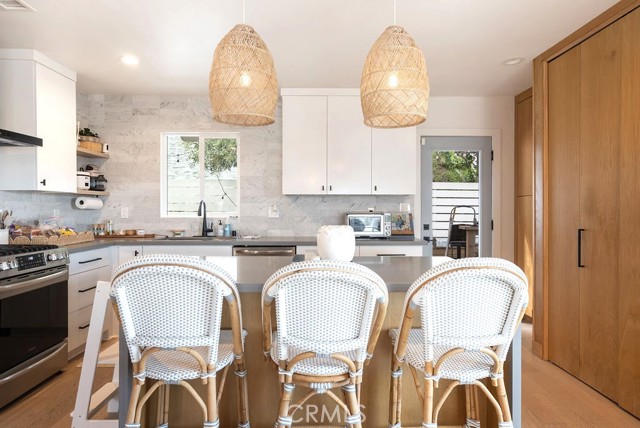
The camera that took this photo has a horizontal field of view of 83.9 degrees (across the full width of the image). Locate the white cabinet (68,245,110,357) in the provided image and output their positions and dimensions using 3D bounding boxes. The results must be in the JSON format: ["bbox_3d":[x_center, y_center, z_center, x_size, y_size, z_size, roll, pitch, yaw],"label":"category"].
[{"bbox_3d":[-2.240,0.683,3.031,0.600,0.770,0.580,0,1,-1],"label":"white cabinet"}]

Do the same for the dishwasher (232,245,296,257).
[{"bbox_3d":[-0.530,0.708,3.699,0.607,0.830,0.600,0,1,-1],"label":"dishwasher"}]

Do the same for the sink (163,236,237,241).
[{"bbox_3d":[-1.236,0.359,3.656,0.750,0.220,0.440,0,1,-1],"label":"sink"}]

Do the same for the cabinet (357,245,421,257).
[{"bbox_3d":[0.679,0.680,3.716,0.603,0.785,0.600,0,1,-1],"label":"cabinet"}]

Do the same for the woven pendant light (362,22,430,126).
[{"bbox_3d":[0.385,-0.729,1.844,0.350,0.505,0.350,0,1,-1],"label":"woven pendant light"}]

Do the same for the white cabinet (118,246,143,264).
[{"bbox_3d":[-1.794,0.681,3.678,0.227,0.785,0.600,0,1,-1],"label":"white cabinet"}]

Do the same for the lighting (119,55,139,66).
[{"bbox_3d":[-1.620,-1.287,2.991,0.160,0.030,0.160,0,1,-1],"label":"lighting"}]

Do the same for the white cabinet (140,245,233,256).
[{"bbox_3d":[-1.259,0.681,3.686,0.850,0.785,0.600,0,1,-1],"label":"white cabinet"}]

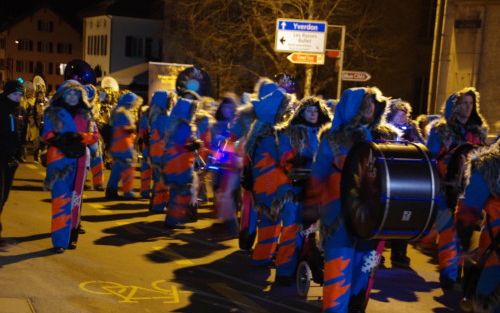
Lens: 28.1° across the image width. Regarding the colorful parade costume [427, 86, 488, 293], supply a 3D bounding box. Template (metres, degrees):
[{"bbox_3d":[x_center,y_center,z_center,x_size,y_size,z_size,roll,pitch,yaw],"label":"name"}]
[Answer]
[{"bbox_3d":[1.943,0.298,9.300,0.460,1.850,0.580,7,5,42],"label":"colorful parade costume"}]

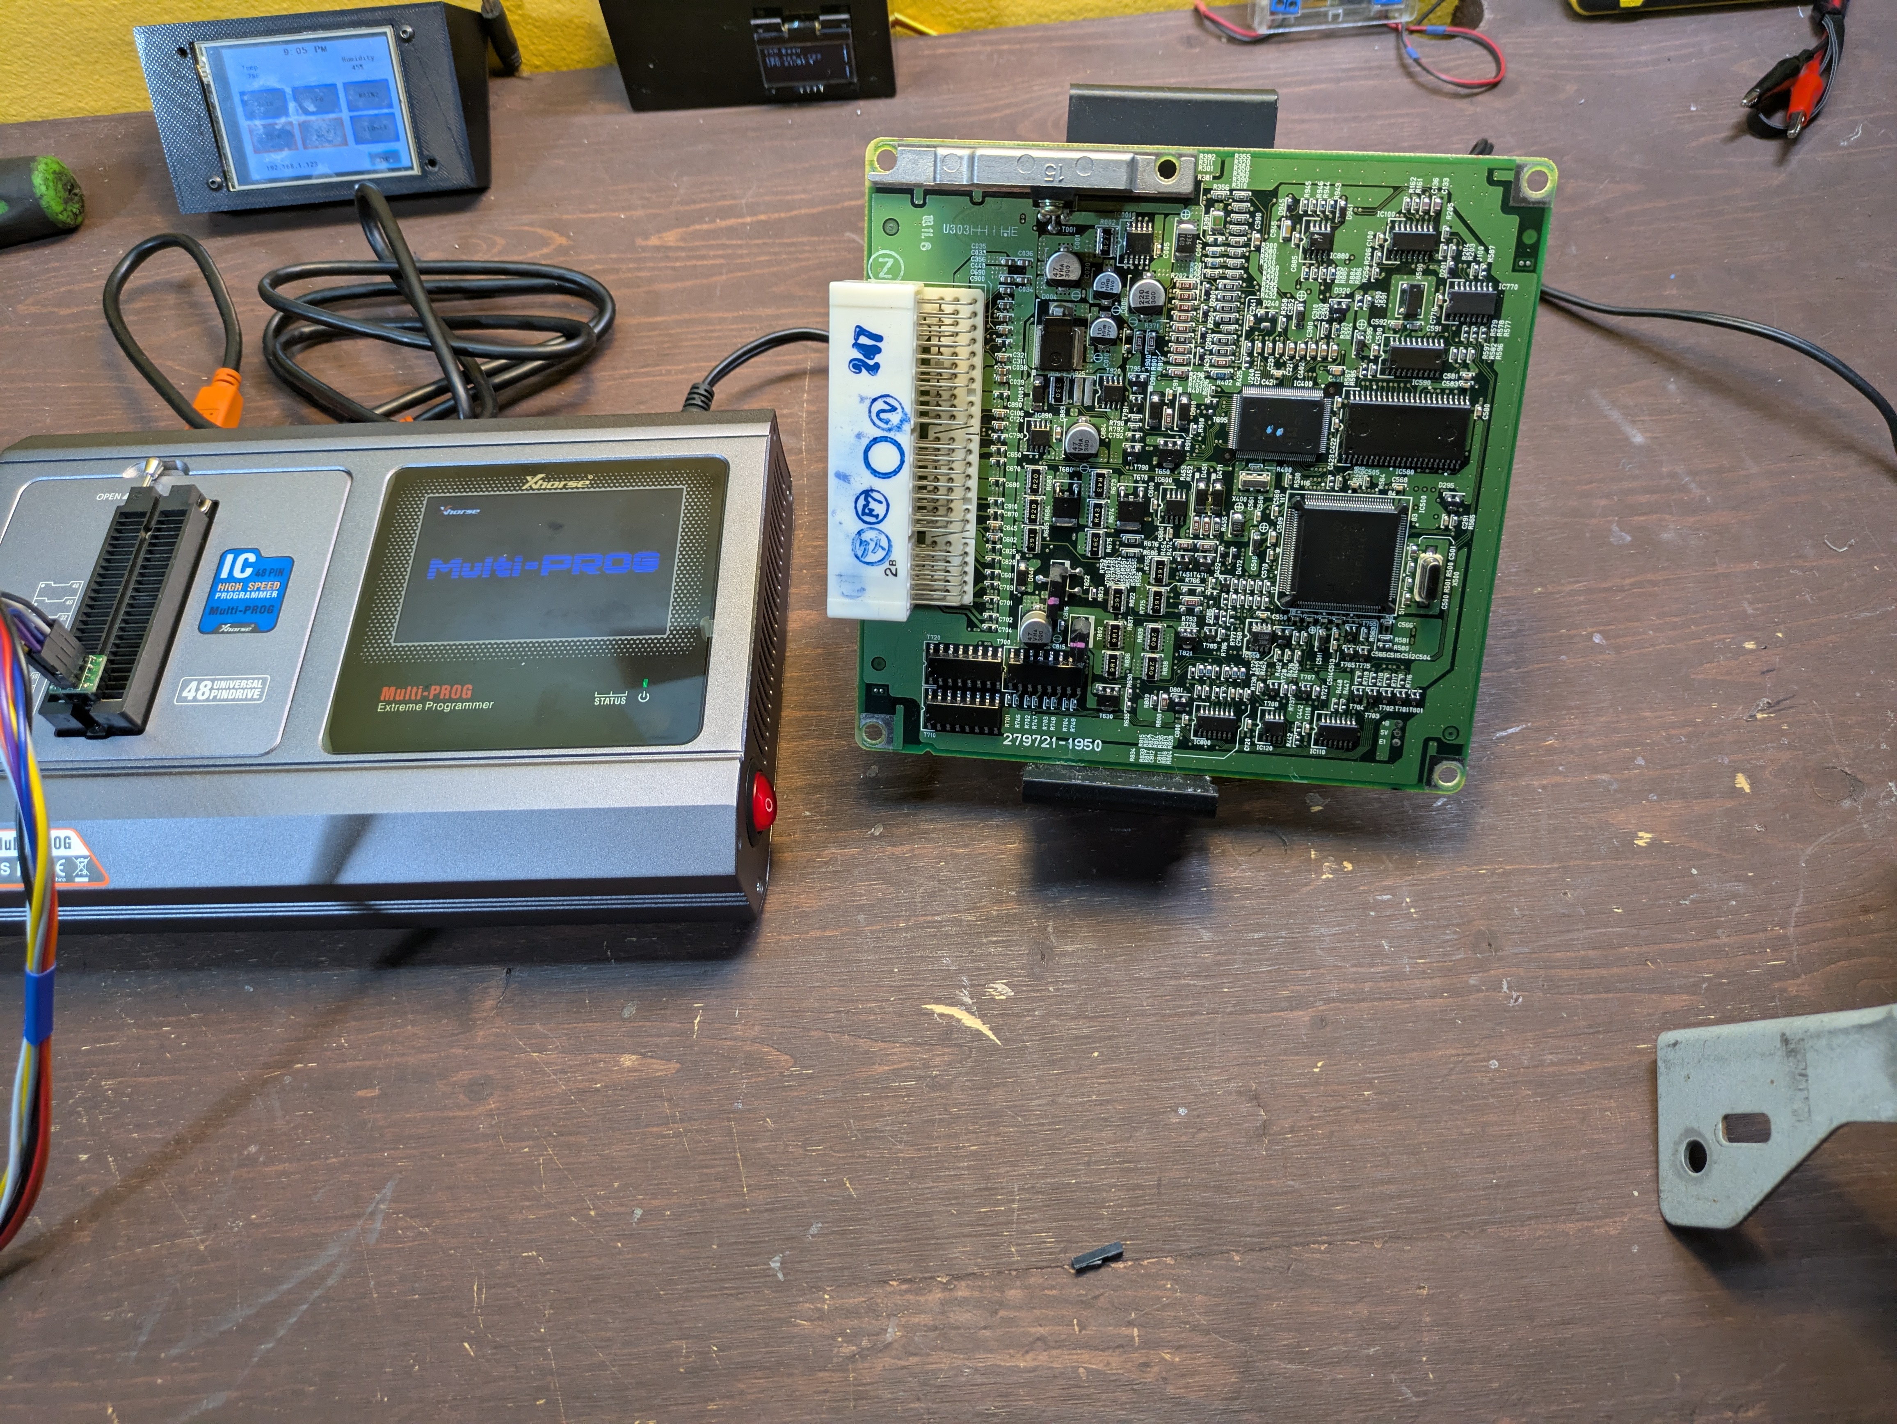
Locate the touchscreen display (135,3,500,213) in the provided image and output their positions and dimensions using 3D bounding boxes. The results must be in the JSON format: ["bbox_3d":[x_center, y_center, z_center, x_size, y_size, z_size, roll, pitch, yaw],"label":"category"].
[{"bbox_3d":[-0.231,-0.226,0.517,0.110,0.063,0.048,-5,20,1],"label":"touchscreen display"}]

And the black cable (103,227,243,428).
[{"bbox_3d":[-0.266,-0.130,0.470,0.060,0.031,0.098,-1,61,2],"label":"black cable"}]

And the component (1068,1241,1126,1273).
[{"bbox_3d":[0.036,0.130,0.328,0.013,0.003,0.003,-19,61,-7],"label":"component"}]

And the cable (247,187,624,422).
[{"bbox_3d":[-0.175,-0.132,0.467,0.121,0.042,0.099,-1,61,2],"label":"cable"}]

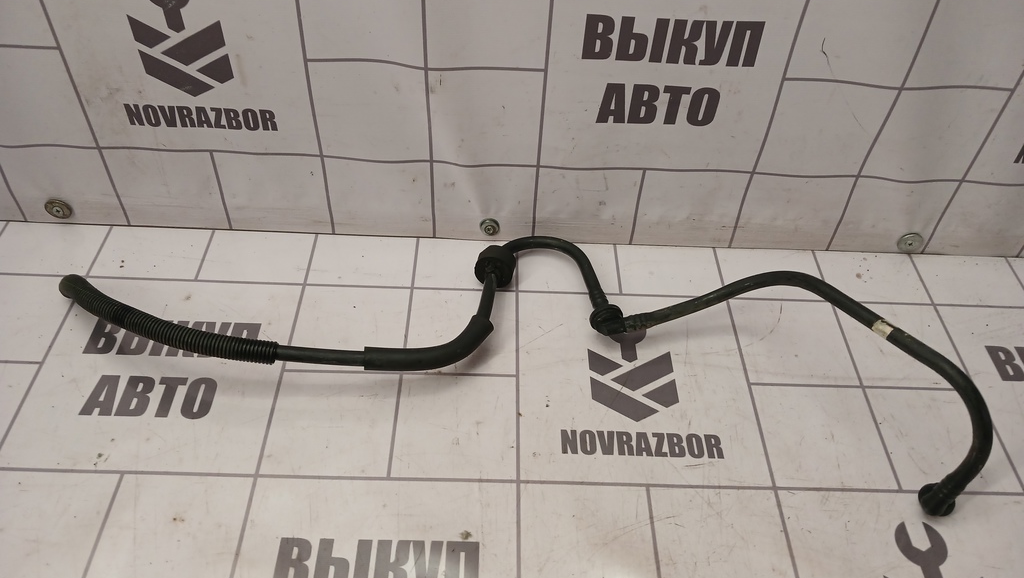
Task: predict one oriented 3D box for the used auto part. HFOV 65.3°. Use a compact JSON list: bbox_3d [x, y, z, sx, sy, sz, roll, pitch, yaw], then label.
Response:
[{"bbox_3d":[0.009,0.010,0.640,0.681,0.105,0.209,9,47,5],"label":"used auto part"}]

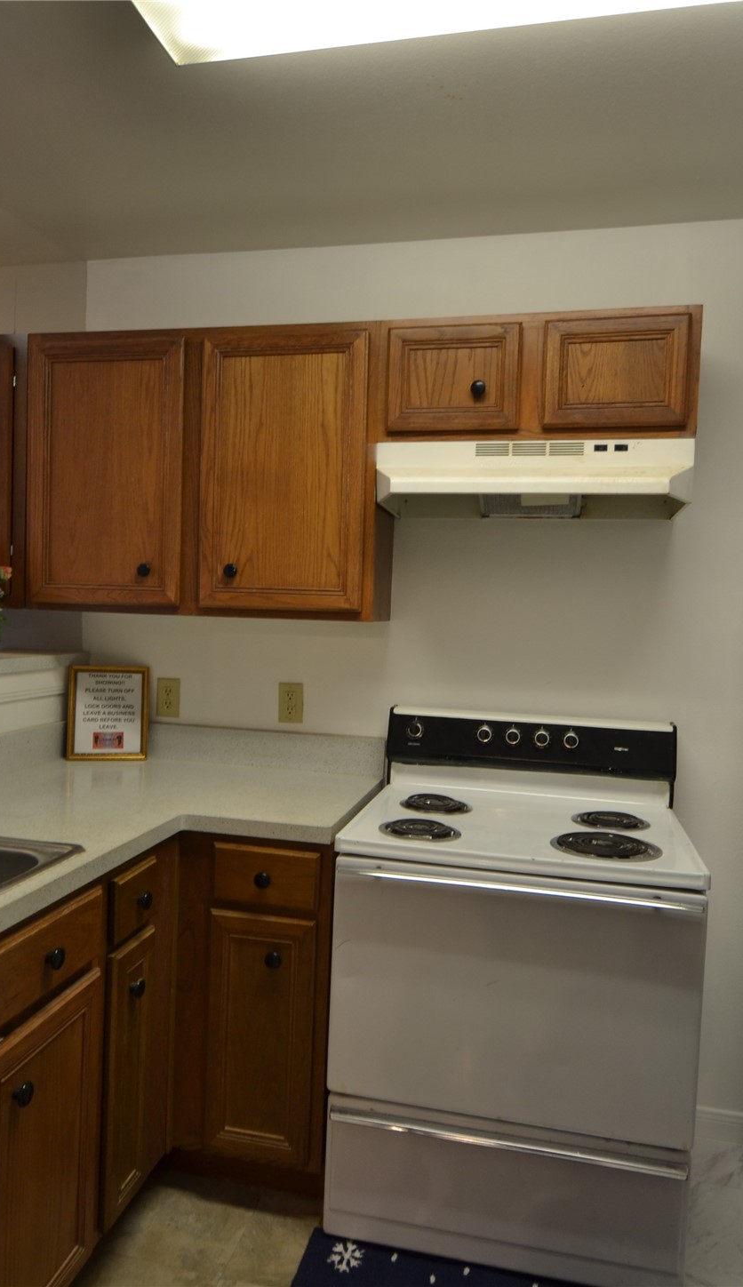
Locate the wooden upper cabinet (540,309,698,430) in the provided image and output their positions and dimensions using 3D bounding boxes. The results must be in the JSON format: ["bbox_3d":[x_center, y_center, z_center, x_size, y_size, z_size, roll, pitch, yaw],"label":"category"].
[{"bbox_3d":[0.617,-0.646,2.053,0.360,0.281,0.323,3,2,13],"label":"wooden upper cabinet"}]

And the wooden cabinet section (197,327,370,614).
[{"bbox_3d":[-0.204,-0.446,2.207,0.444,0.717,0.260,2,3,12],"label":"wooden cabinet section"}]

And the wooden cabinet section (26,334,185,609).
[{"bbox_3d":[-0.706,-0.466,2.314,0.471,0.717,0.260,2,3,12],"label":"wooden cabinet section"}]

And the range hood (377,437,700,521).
[{"bbox_3d":[0.403,-0.422,2.050,0.763,0.152,0.442,3,2,13],"label":"range hood"}]

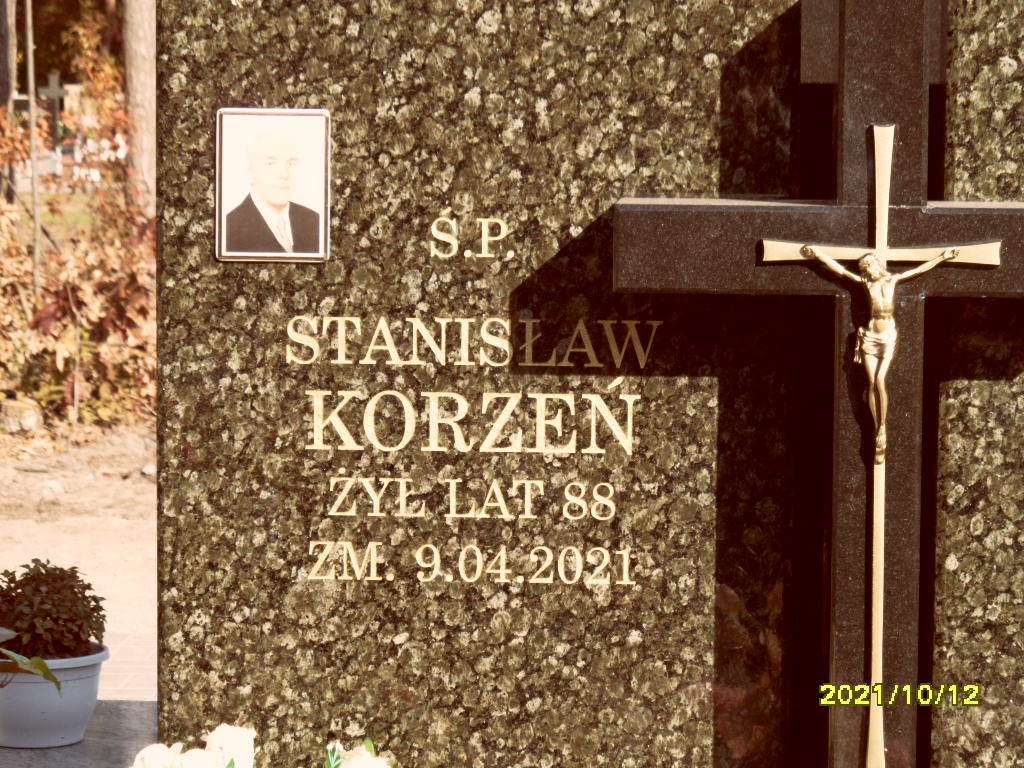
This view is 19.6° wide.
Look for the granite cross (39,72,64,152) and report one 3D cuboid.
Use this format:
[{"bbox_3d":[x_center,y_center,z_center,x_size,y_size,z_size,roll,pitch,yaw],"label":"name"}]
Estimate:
[{"bbox_3d":[-4.650,-2.753,30.000,0.310,0.810,0.090,2,7,10],"label":"granite cross"}]

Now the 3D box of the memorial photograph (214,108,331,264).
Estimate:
[{"bbox_3d":[-0.244,-0.203,3.030,0.117,0.158,0.010,1,6,1],"label":"memorial photograph"}]

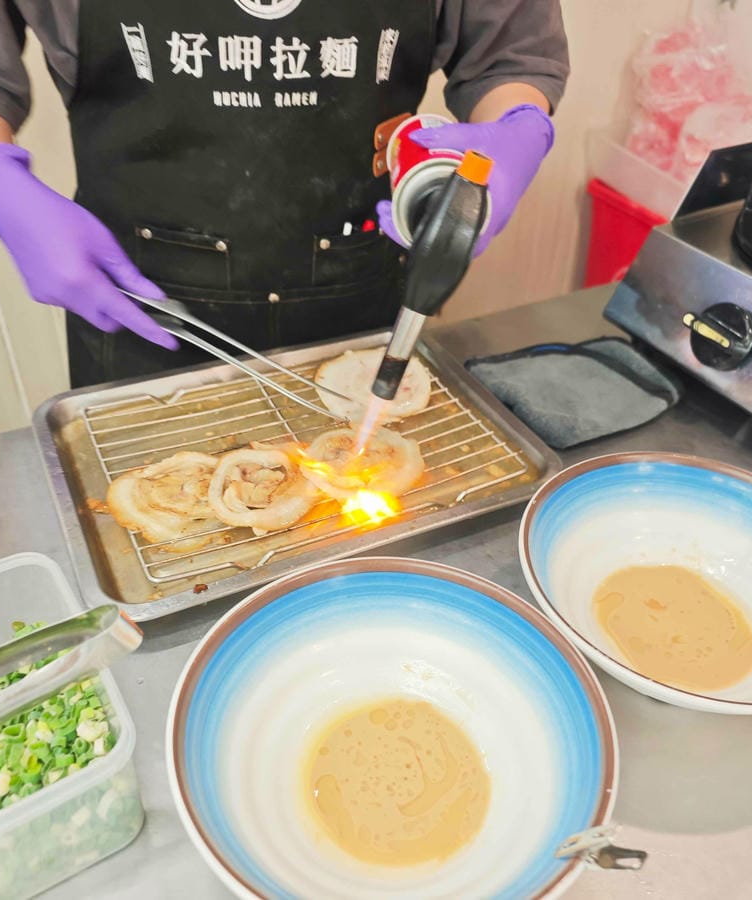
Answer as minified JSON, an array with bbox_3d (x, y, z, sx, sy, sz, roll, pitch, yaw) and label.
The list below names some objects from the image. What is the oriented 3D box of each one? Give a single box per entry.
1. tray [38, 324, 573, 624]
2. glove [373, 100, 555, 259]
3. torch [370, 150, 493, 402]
[{"bbox_3d":[-0.064,-0.001,0.628,0.356,0.022,0.274,-15,40,-22],"label":"tray"},{"bbox_3d":[0.072,-0.208,0.619,0.155,0.102,0.097,-31,72,-22],"label":"glove"},{"bbox_3d":[0.034,-0.117,0.541,0.039,0.182,0.063,15,33,-10],"label":"torch"}]

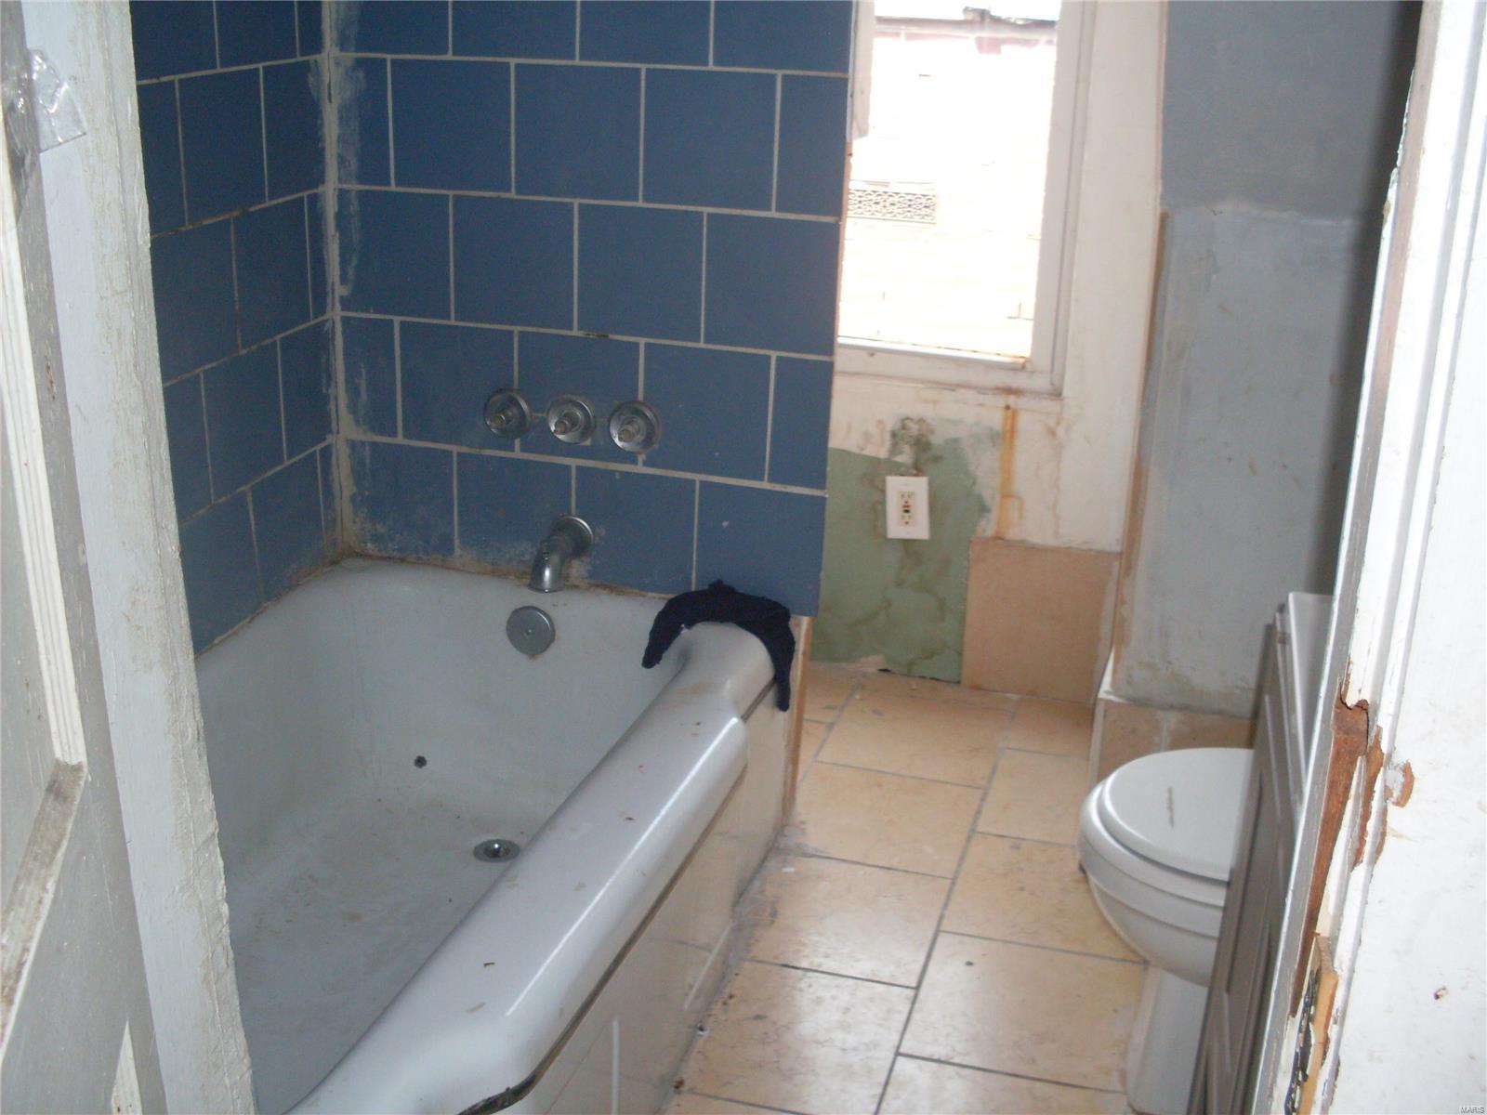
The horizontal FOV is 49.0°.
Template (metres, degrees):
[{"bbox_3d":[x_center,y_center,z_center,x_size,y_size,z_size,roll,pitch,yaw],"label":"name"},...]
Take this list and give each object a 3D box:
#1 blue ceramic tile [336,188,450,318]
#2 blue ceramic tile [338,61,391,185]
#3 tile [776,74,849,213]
[{"bbox_3d":[-0.536,-0.467,2.505,0.204,0.199,0.010,8,22,15],"label":"blue ceramic tile"},{"bbox_3d":[-0.585,-0.671,2.514,0.097,0.201,0.010,8,22,15],"label":"blue ceramic tile"},{"bbox_3d":[0.100,-0.586,2.324,0.097,0.201,0.010,8,22,15],"label":"tile"}]

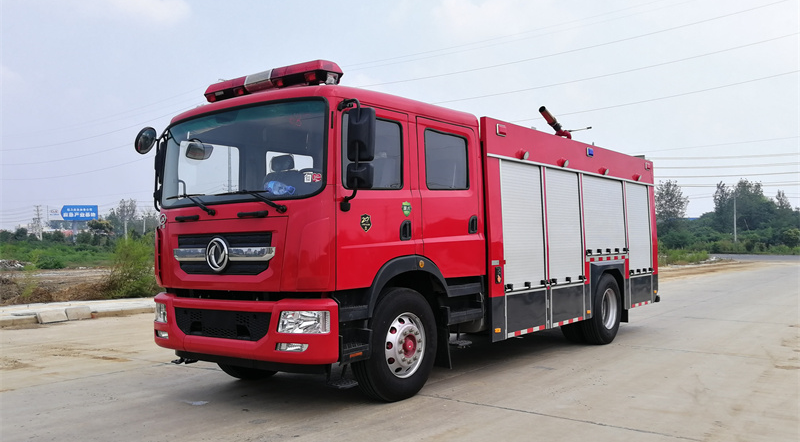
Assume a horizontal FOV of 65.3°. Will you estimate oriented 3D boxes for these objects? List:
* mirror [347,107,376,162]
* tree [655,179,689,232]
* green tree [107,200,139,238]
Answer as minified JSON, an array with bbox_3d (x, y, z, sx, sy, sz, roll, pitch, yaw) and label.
[{"bbox_3d":[-0.291,-0.650,4.719,0.200,0.410,0.100,-4,-4,40],"label":"mirror"},{"bbox_3d":[36.413,-0.606,84.000,5.200,10.000,5.200,-2,-3,23],"label":"tree"},{"bbox_3d":[-42.248,1.599,95.000,5.200,9.700,5.200,0,-3,-24],"label":"green tree"}]

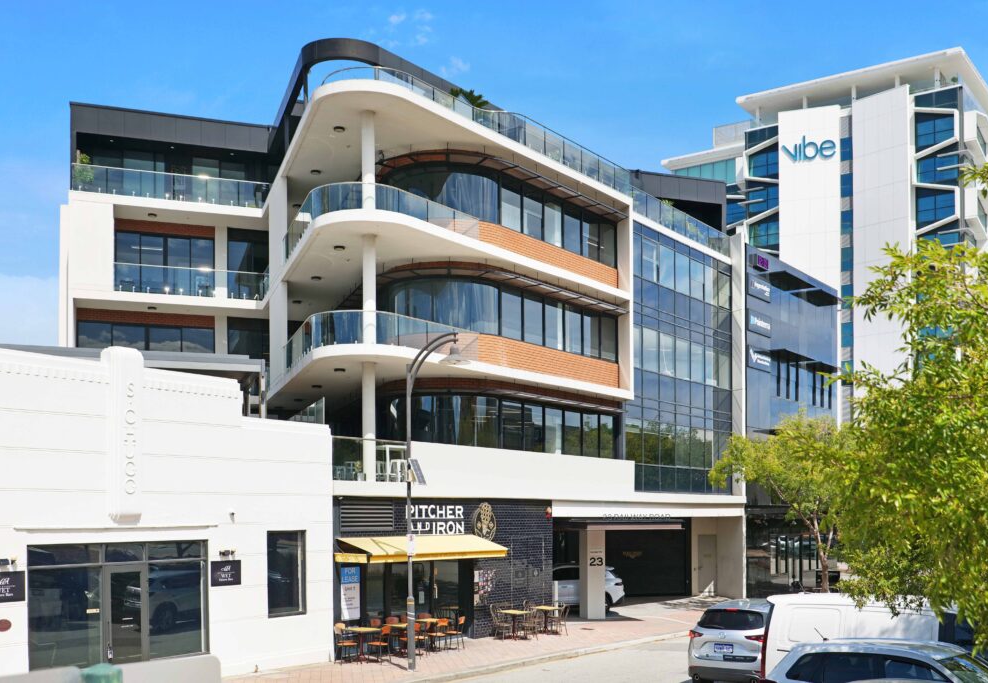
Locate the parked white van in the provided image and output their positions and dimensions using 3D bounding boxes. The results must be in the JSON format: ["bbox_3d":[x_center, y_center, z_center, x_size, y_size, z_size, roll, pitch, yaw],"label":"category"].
[{"bbox_3d":[7.880,5.770,18.460,5.150,1.970,1.950,-5,-7,38],"label":"parked white van"}]

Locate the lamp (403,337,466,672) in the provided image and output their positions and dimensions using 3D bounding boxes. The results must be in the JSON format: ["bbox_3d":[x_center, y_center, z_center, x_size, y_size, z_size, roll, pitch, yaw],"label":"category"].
[{"bbox_3d":[-1.290,3.520,21.950,1.450,7.500,0.650,-5,-7,38],"label":"lamp"}]

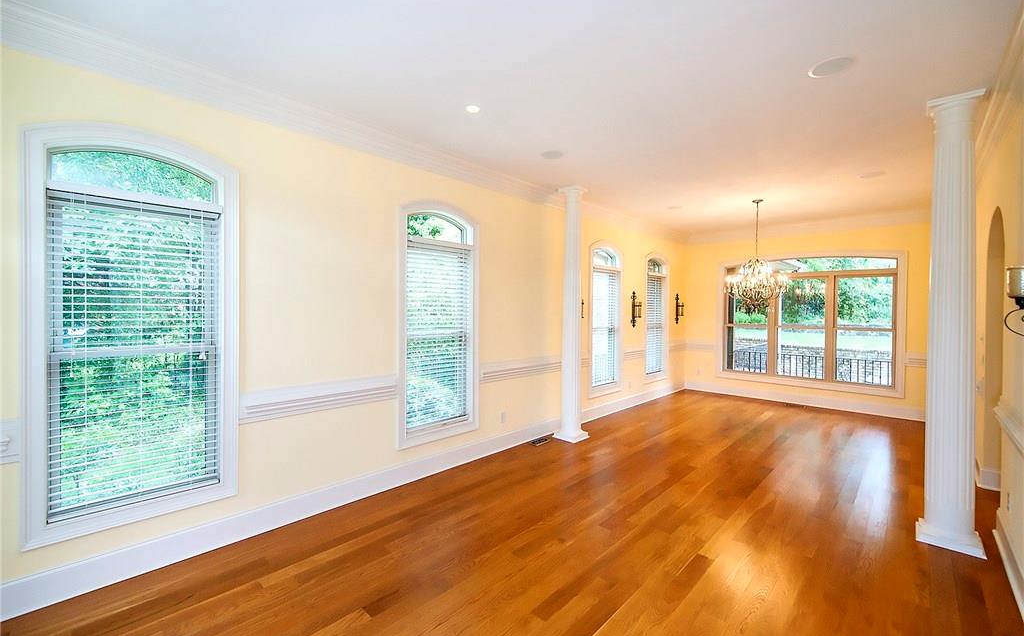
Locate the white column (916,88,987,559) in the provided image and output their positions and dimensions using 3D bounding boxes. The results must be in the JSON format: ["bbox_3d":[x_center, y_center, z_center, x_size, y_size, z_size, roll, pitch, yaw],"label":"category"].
[{"bbox_3d":[2.991,0.030,2.788,0.322,2.962,0.322,2,2,44],"label":"white column"}]

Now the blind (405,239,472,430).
[{"bbox_3d":[-0.693,0.160,3.924,0.059,1.741,0.744,2,2,44],"label":"blind"}]

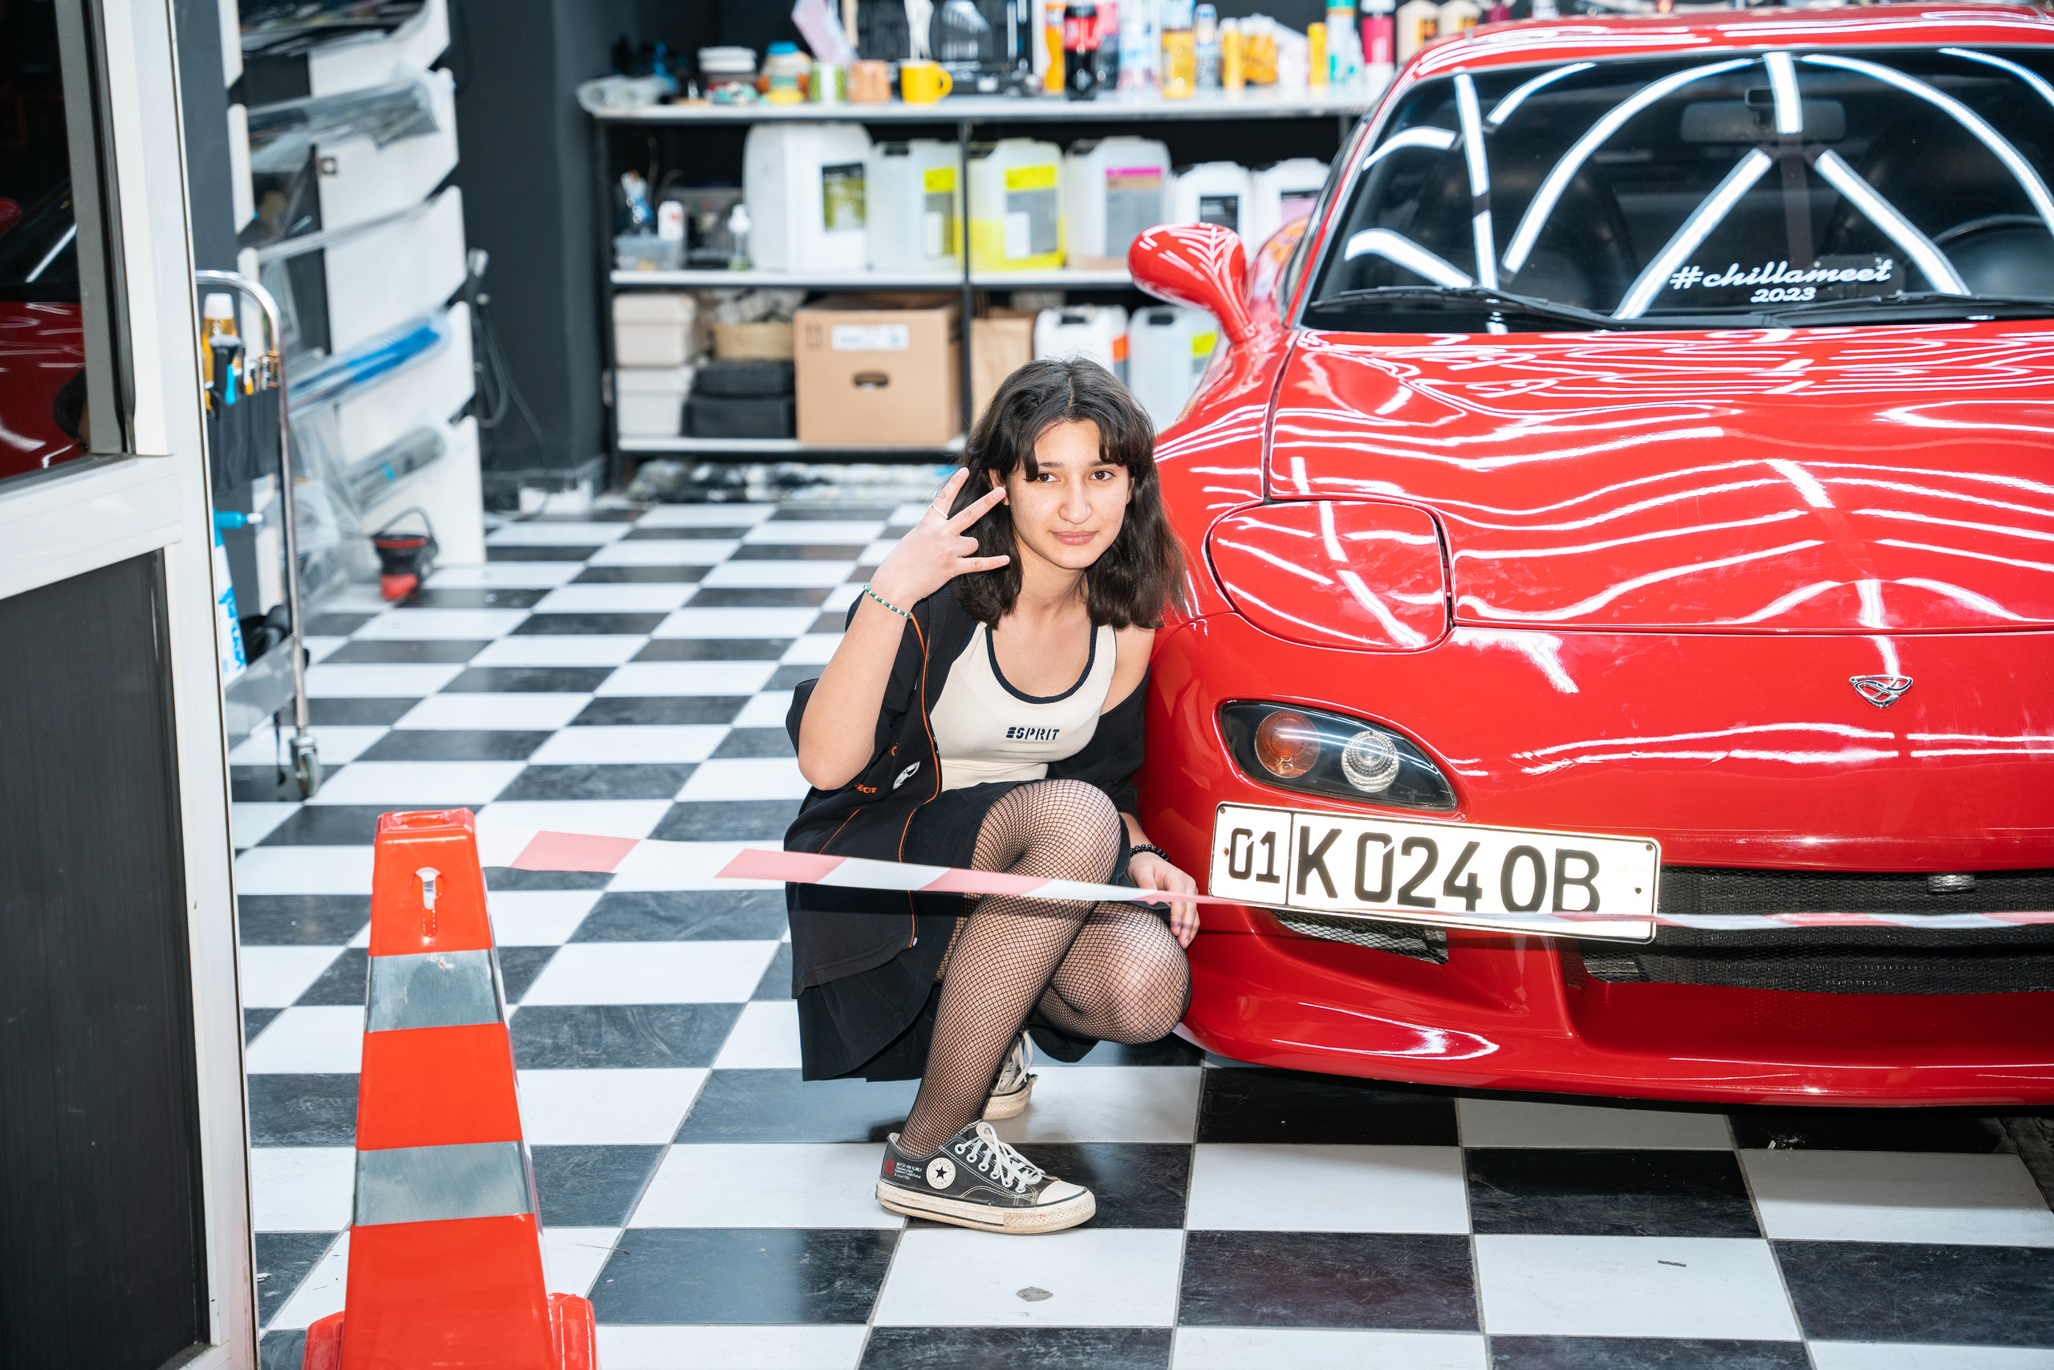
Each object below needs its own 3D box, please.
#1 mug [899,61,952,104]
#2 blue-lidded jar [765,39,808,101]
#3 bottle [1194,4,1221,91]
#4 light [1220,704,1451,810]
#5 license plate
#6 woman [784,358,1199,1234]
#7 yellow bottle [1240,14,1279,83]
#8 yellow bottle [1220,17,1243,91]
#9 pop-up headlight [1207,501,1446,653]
[{"bbox_3d":[-0.247,-1.470,9.750,0.122,0.097,0.085,0,11,5],"label":"mug"},{"bbox_3d":[-0.592,-1.513,9.850,0.102,0.145,0.102,-1,11,0],"label":"blue-lidded jar"},{"bbox_3d":[0.452,-1.592,10.000,0.062,0.220,0.062,0,11,5],"label":"bottle"},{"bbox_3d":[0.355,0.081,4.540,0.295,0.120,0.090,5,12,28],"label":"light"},{"bbox_3d":[0.446,0.206,4.410,0.520,0.113,0.015,4,-1,25],"label":"license plate"},{"bbox_3d":[-0.045,0.091,4.540,0.480,0.890,0.620,-6,12,-24],"label":"woman"},{"bbox_3d":[0.584,-1.598,10.050,0.090,0.170,0.065,0,11,5],"label":"yellow bottle"},{"bbox_3d":[0.512,-1.578,10.000,0.052,0.180,0.052,0,11,5],"label":"yellow bottle"},{"bbox_3d":[0.360,-0.127,4.750,0.280,0.140,0.360,0,11,5],"label":"pop-up headlight"}]

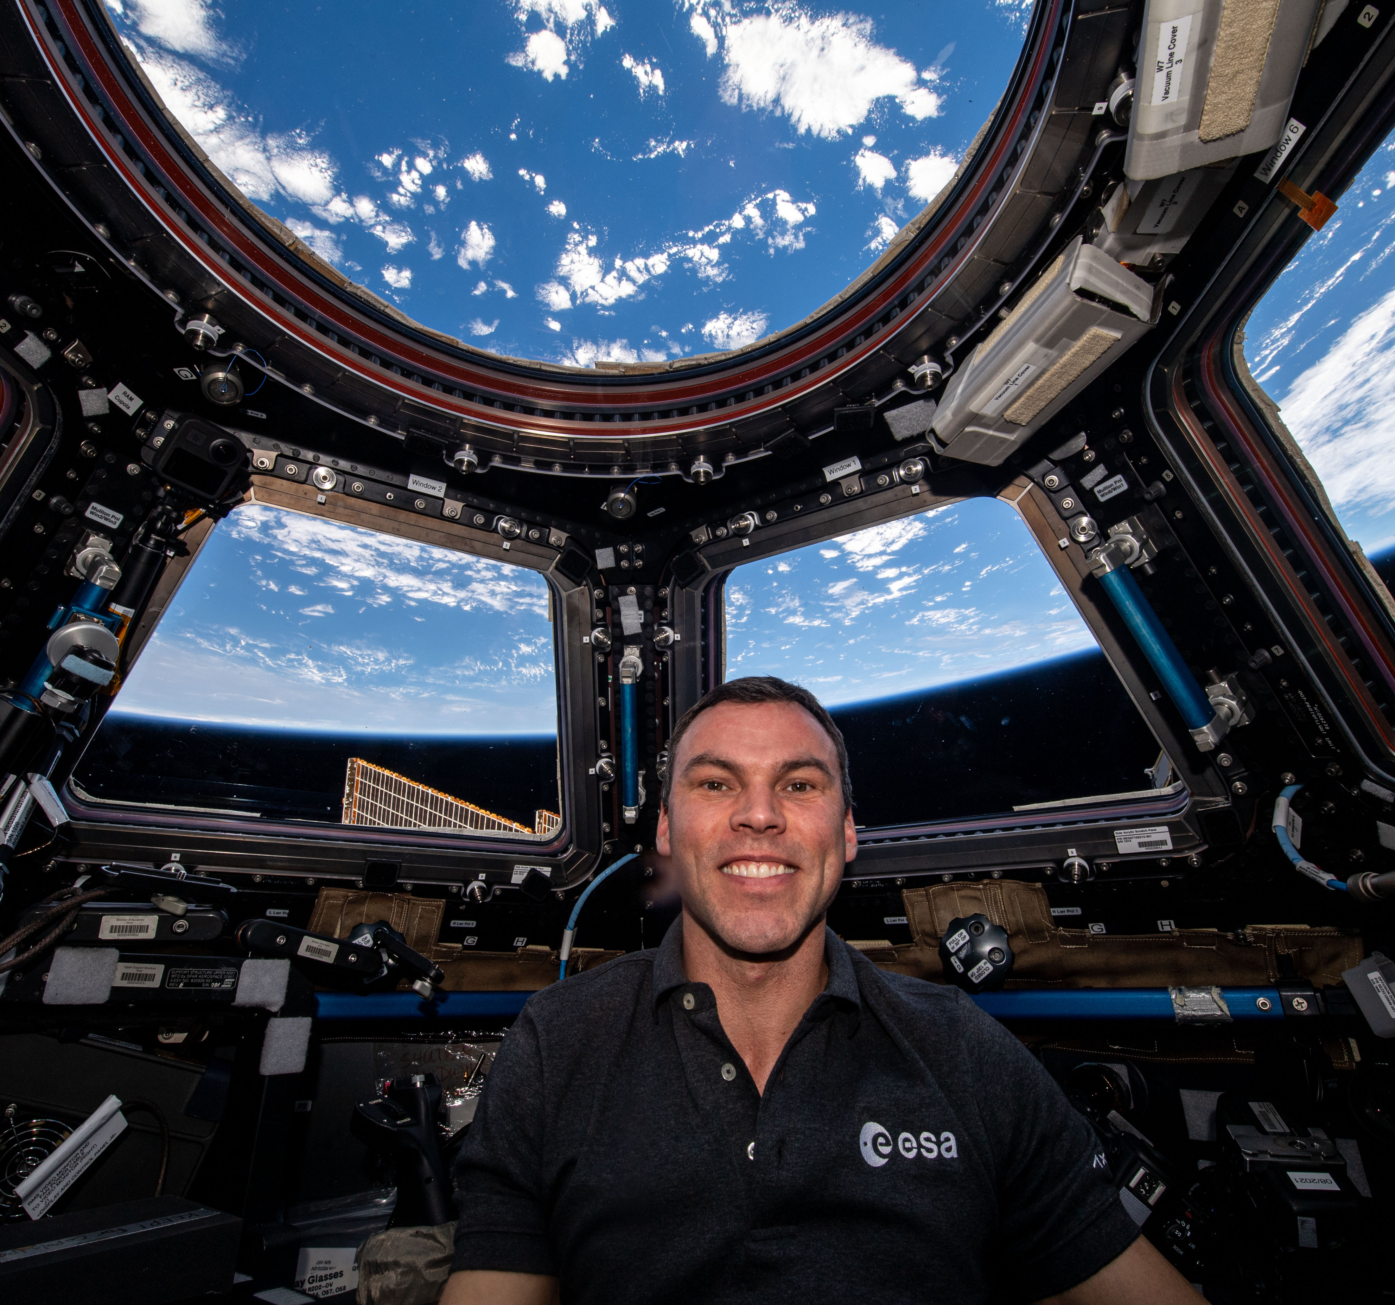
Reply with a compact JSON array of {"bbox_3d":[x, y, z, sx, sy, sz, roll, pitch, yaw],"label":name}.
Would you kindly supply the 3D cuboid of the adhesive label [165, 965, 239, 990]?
[{"bbox_3d":[-0.507,0.335,0.781,0.062,0.020,0.001,20,-30,-38],"label":"adhesive label"}]

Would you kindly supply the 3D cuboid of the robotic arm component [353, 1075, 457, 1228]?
[{"bbox_3d":[-0.317,0.539,0.823,0.090,0.140,0.055,-22,-24,15],"label":"robotic arm component"}]

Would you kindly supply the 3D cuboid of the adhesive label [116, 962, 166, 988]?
[{"bbox_3d":[-0.548,0.318,0.748,0.040,0.022,0.001,20,-30,-38],"label":"adhesive label"}]

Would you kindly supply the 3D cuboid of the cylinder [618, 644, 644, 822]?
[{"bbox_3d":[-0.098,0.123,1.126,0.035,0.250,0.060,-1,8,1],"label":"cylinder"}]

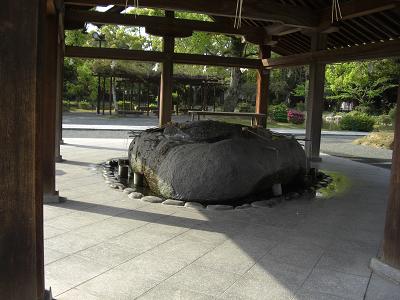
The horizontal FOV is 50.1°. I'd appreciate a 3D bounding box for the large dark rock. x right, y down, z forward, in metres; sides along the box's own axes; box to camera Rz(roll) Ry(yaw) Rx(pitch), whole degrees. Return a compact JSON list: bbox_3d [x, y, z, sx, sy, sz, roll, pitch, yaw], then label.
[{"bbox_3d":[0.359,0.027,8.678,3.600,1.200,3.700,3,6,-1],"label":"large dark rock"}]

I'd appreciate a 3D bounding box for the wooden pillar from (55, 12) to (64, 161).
[{"bbox_3d":[-3.250,-1.452,9.675,0.320,3.500,0.320,1,7,-17],"label":"wooden pillar"}]

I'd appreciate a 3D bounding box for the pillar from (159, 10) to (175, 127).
[{"bbox_3d":[-1.062,-2.229,13.882,0.320,4.300,0.320,1,7,-17],"label":"pillar"}]

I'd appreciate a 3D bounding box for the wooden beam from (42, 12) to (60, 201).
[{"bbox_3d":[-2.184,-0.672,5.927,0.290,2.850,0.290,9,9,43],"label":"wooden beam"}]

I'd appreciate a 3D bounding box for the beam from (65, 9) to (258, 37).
[{"bbox_3d":[-0.970,-4.056,13.678,7.000,0.340,0.280,1,7,-17],"label":"beam"}]

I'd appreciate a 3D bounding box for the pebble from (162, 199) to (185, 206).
[{"bbox_3d":[-0.383,0.766,6.178,0.320,0.085,0.200,4,6,14],"label":"pebble"}]

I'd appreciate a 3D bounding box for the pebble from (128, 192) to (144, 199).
[{"bbox_3d":[-0.972,0.701,6.521,0.260,0.090,0.200,6,7,30],"label":"pebble"}]

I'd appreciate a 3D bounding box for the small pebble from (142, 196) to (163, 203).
[{"bbox_3d":[-0.701,0.736,6.306,0.310,0.085,0.200,5,7,22],"label":"small pebble"}]

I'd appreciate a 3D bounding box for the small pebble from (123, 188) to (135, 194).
[{"bbox_3d":[-1.124,0.659,6.816,0.200,0.085,0.180,7,8,35],"label":"small pebble"}]

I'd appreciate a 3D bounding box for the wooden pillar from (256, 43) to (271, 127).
[{"bbox_3d":[2.178,-1.868,14.938,0.320,3.650,0.320,1,7,-17],"label":"wooden pillar"}]

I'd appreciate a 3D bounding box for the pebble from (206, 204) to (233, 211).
[{"bbox_3d":[0.284,0.815,6.059,0.380,0.080,0.220,2,6,-5],"label":"pebble"}]

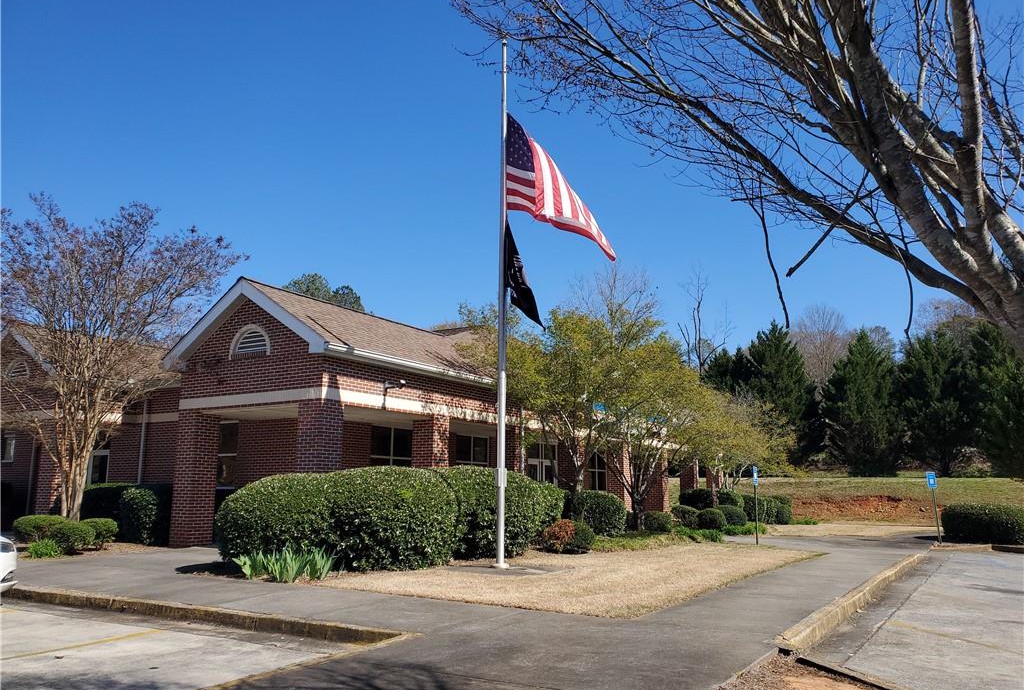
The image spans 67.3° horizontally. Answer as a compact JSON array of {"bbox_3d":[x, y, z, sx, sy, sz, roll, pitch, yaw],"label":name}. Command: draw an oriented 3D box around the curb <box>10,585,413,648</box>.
[{"bbox_3d":[-4.017,3.173,9.100,6.878,0.160,0.170,-6,-12,29],"label":"curb"}]

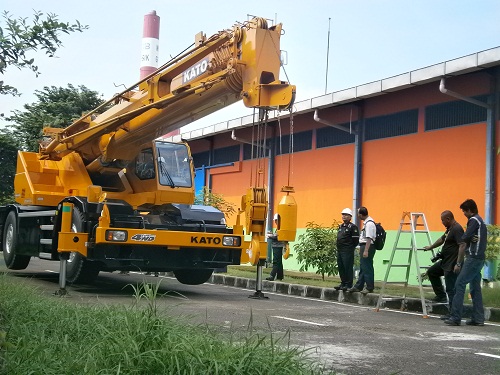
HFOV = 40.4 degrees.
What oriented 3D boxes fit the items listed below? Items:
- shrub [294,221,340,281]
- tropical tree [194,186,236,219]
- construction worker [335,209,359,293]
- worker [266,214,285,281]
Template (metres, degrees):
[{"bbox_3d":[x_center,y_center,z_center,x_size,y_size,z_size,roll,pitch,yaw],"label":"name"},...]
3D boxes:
[{"bbox_3d":[1.820,1.562,16.700,1.420,1.500,1.400,1,-4,3],"label":"shrub"},{"bbox_3d":[-1.393,1.296,22.000,2.100,2.600,2.000,1,-4,3],"label":"tropical tree"},{"bbox_3d":[2.004,1.288,14.100,0.500,1.700,0.380,-2,-6,41],"label":"construction worker"},{"bbox_3d":[0.624,1.455,16.600,0.440,1.660,0.500,3,-5,-21],"label":"worker"}]

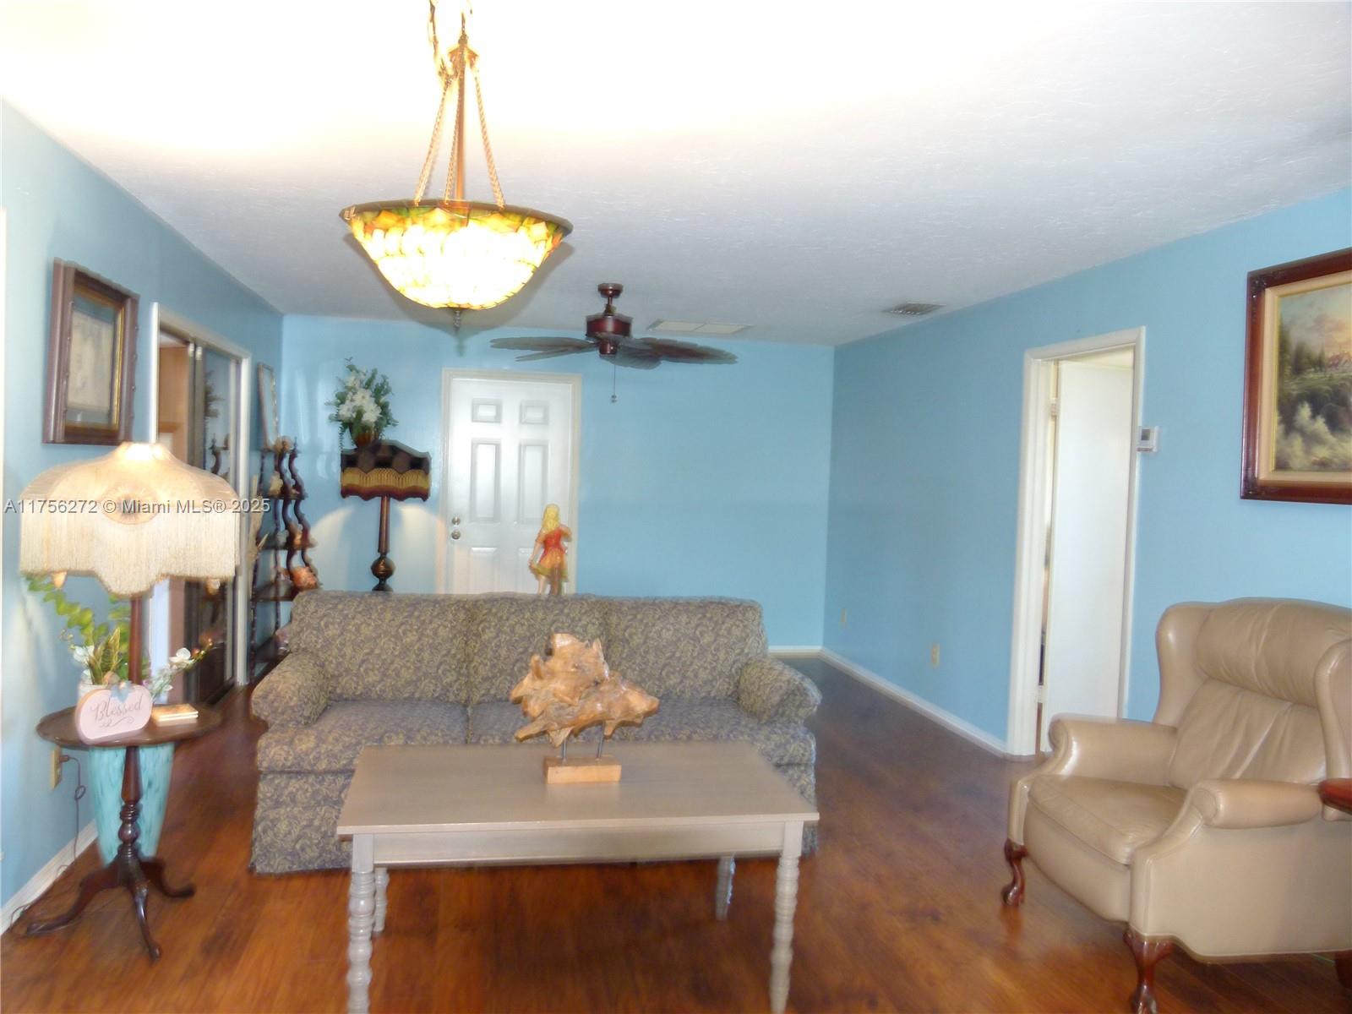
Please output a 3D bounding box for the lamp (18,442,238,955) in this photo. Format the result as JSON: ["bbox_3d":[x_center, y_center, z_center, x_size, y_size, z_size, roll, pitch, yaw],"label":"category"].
[{"bbox_3d":[-1.655,0.542,2.966,0.580,1.490,0.570,1,3,-28],"label":"lamp"}]

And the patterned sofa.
[{"bbox_3d":[-0.528,0.835,4.013,2.100,0.890,0.920,1,2,-10],"label":"patterned sofa"}]

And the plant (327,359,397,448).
[{"bbox_3d":[-2.127,-0.701,6.627,0.460,0.600,0.420,1,2,-12],"label":"plant"}]

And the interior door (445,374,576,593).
[{"bbox_3d":[-1.233,0.091,7.286,0.905,2.040,0.060,1,2,-12],"label":"interior door"}]

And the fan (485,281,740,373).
[{"bbox_3d":[-0.353,-1.002,5.300,1.360,0.420,1.340,1,2,-12],"label":"fan"}]

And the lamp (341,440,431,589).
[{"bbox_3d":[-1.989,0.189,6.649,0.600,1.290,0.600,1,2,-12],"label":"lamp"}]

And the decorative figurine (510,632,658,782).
[{"bbox_3d":[-0.263,0.574,2.818,0.420,0.420,0.220,1,2,-10],"label":"decorative figurine"}]

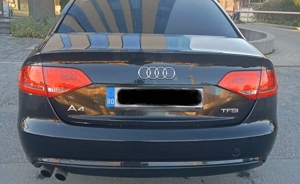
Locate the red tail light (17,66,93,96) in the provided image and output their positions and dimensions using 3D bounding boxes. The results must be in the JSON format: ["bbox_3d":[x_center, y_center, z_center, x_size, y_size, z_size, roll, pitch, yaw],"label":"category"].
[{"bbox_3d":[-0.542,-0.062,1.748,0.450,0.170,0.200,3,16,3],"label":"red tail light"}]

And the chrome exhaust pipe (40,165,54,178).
[{"bbox_3d":[-0.607,0.465,1.854,0.075,0.075,0.120,1,16,-4],"label":"chrome exhaust pipe"}]

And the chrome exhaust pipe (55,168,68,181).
[{"bbox_3d":[-0.533,0.479,1.864,0.075,0.075,0.120,1,16,-4],"label":"chrome exhaust pipe"}]

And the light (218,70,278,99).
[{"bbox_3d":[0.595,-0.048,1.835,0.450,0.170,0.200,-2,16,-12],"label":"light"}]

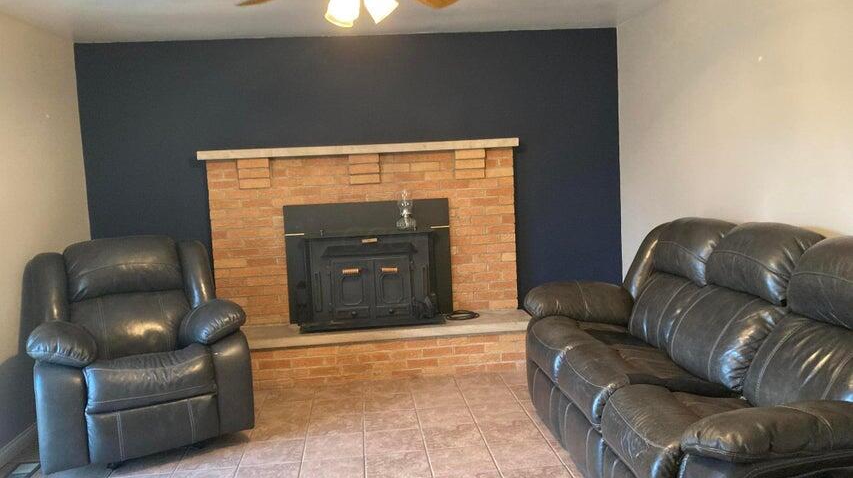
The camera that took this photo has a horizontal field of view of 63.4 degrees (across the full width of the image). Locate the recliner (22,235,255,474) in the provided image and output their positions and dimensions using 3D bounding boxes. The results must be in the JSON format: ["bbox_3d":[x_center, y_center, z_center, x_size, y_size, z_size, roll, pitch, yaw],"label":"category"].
[{"bbox_3d":[-1.598,0.539,3.832,1.020,1.055,0.930,-6,6,-28],"label":"recliner"}]

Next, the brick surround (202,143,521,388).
[{"bbox_3d":[-0.402,0.136,4.769,2.241,1.562,0.564,-3,6,-5],"label":"brick surround"}]

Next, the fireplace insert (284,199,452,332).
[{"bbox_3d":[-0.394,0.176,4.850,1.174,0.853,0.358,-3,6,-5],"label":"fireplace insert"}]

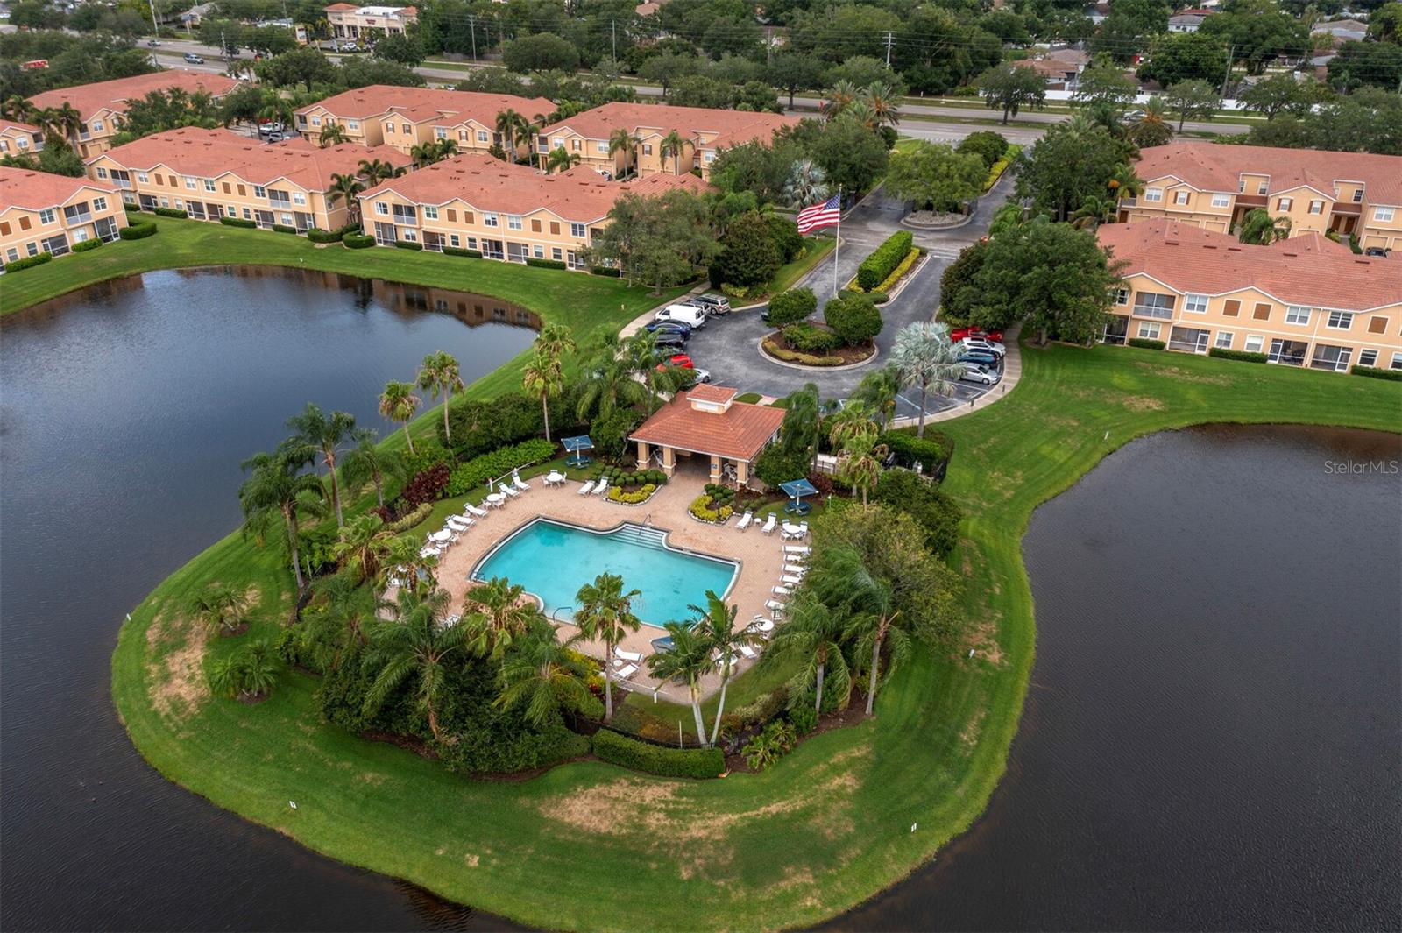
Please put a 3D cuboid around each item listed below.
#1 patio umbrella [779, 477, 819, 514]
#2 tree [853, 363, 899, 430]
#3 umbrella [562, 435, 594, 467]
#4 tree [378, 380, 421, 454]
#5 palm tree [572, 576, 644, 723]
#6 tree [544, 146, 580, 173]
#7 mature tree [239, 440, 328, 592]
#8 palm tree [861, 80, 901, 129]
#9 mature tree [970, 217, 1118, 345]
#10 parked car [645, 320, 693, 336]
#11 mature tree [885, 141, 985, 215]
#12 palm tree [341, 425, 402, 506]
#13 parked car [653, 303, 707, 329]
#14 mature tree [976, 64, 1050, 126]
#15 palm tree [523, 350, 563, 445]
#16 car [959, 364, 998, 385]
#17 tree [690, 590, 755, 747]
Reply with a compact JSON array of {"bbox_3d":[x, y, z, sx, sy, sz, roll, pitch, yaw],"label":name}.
[{"bbox_3d":[7.345,2.437,81.163,2.120,2.440,2.120,-12,30,-20],"label":"patio umbrella"},{"bbox_3d":[15.060,-5.479,94.186,4.090,6.660,4.090,-1,28,0],"label":"tree"},{"bbox_3d":[-9.704,-1.020,86.604,2.050,2.280,2.050,-11,29,-19],"label":"umbrella"},{"bbox_3d":[-25.051,-3.749,91.454,3.610,6.920,3.610,-1,28,0],"label":"tree"},{"bbox_3d":[-5.140,10.580,61.660,3.860,10.330,3.860,-1,29,0],"label":"palm tree"},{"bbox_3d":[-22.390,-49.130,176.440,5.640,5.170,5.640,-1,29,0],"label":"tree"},{"bbox_3d":[-26.319,3.556,69.396,5.200,10.300,5.200,0,28,0],"label":"mature tree"},{"bbox_3d":[33.120,-65.512,201.548,7.130,11.100,7.130,-1,28,0],"label":"palm tree"},{"bbox_3d":[34.650,-18.550,111.100,13.800,12.900,13.200,-1,29,0],"label":"mature tree"},{"bbox_3d":[-3.409,-14.544,113.180,4.500,1.450,1.800,7,29,14],"label":"parked car"},{"bbox_3d":[32.760,-39.721,151.851,13.500,9.800,13.000,0,28,0],"label":"mature tree"},{"bbox_3d":[-24.289,0.694,80.992,4.500,6.100,4.500,0,28,0],"label":"palm tree"},{"bbox_3d":[-2.300,-16.570,119.750,5.500,2.100,2.020,15,32,26],"label":"parked car"},{"bbox_3d":[59.660,-71.370,209.280,12.590,11.010,12.590,-1,29,0],"label":"mature tree"},{"bbox_3d":[-13.138,-5.540,92.362,3.570,9.010,3.570,-1,28,0],"label":"palm tree"},{"bbox_3d":[27.045,-9.236,106.530,4.400,1.440,1.750,17,33,30],"label":"car"},{"bbox_3d":[1.200,11.390,59.850,3.470,10.510,3.470,-1,29,0],"label":"tree"}]

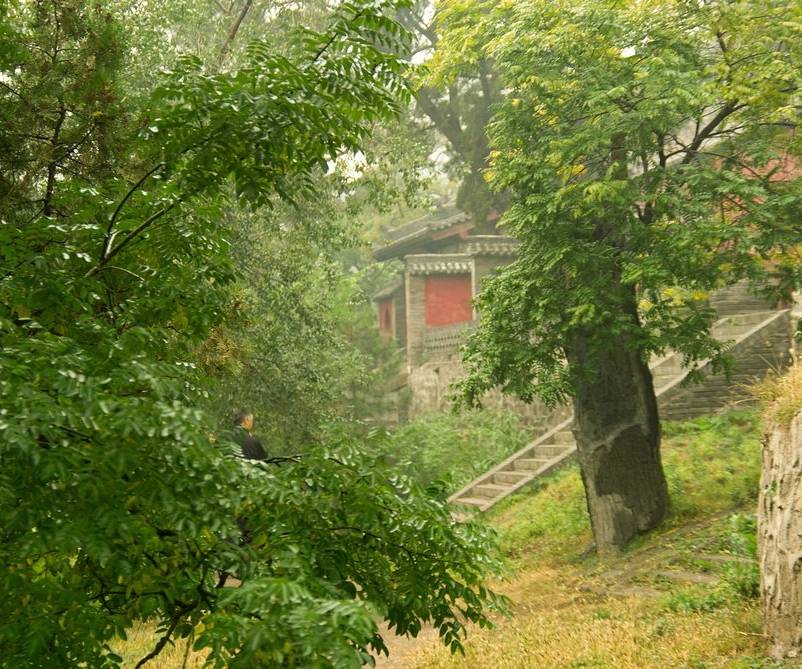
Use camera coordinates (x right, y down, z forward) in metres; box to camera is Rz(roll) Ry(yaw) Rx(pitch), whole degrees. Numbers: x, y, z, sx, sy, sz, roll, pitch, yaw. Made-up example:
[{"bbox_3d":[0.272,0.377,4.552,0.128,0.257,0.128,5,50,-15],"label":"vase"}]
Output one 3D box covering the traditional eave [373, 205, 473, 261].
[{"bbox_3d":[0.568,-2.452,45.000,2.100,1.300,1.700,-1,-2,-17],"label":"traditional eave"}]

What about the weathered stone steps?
[{"bbox_3d":[2.868,1.046,25.043,4.521,2.570,1.773,-1,-2,-17],"label":"weathered stone steps"}]

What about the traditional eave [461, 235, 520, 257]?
[{"bbox_3d":[2.040,-1.995,42.000,1.400,0.460,0.600,-1,-2,-17],"label":"traditional eave"}]

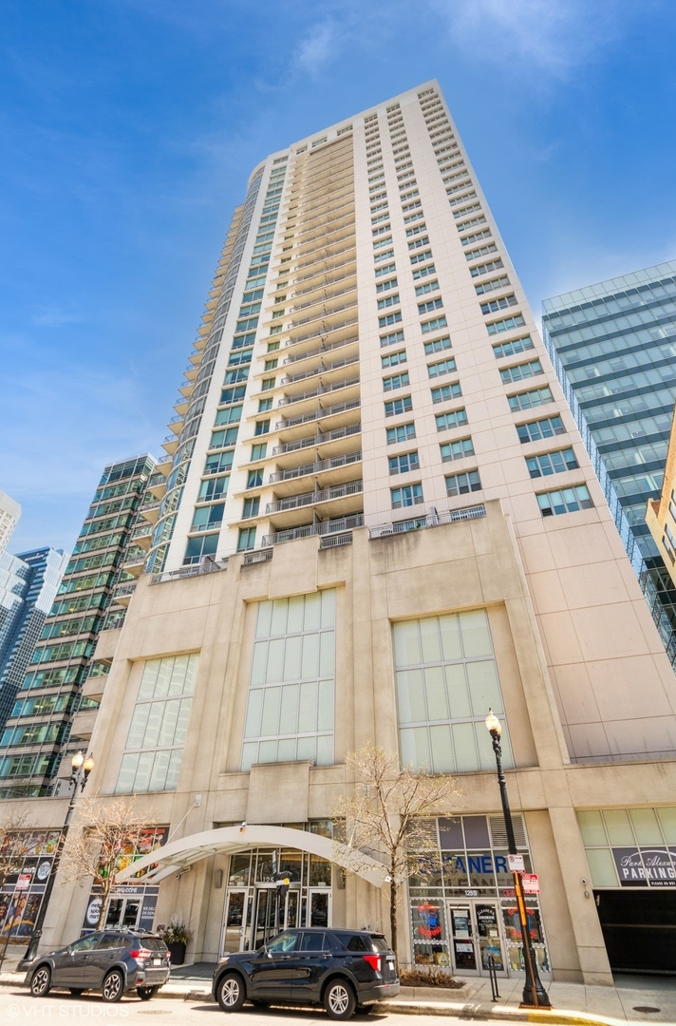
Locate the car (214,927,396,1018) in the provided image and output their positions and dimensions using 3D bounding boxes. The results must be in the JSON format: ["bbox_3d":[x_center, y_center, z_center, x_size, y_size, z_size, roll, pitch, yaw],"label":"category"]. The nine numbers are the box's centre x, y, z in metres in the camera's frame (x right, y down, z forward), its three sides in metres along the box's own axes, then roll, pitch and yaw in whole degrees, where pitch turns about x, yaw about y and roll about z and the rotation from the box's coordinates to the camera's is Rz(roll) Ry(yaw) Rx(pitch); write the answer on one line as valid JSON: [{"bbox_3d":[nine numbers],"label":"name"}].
[{"bbox_3d":[-0.929,12.373,13.998,5.050,1.775,2.000,-13,-39,17],"label":"car"}]

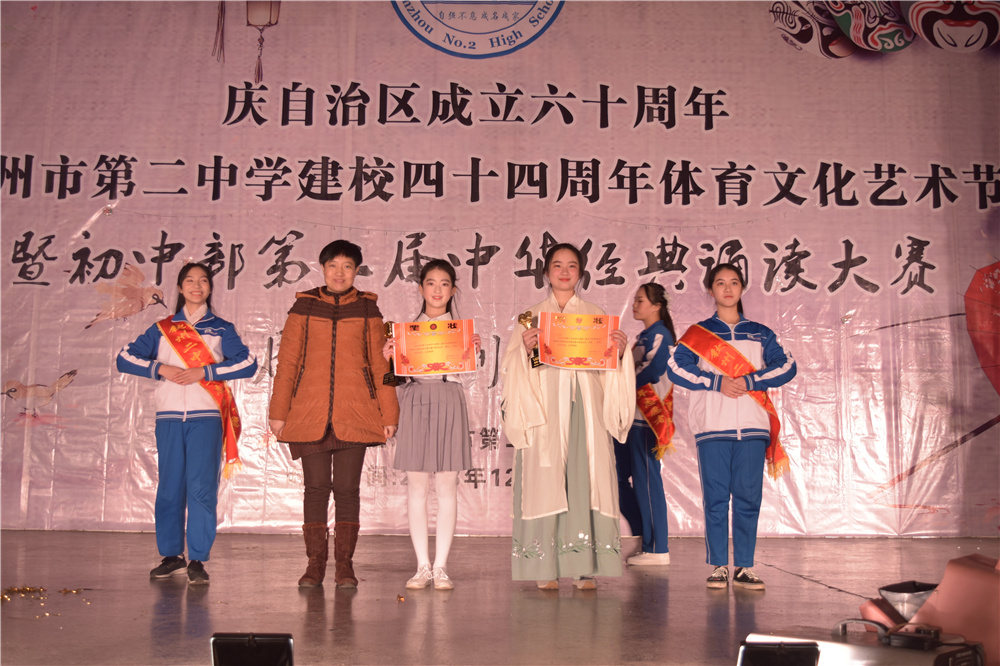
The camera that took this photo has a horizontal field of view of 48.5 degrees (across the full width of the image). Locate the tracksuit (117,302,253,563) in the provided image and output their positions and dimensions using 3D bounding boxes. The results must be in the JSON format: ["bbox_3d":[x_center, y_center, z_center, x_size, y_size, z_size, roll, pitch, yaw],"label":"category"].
[{"bbox_3d":[-1.560,0.492,5.525,0.689,1.263,0.360,1,-6,-8],"label":"tracksuit"}]

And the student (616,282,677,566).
[{"bbox_3d":[0.850,0.520,6.581,0.411,1.655,0.500,0,-6,6],"label":"student"}]

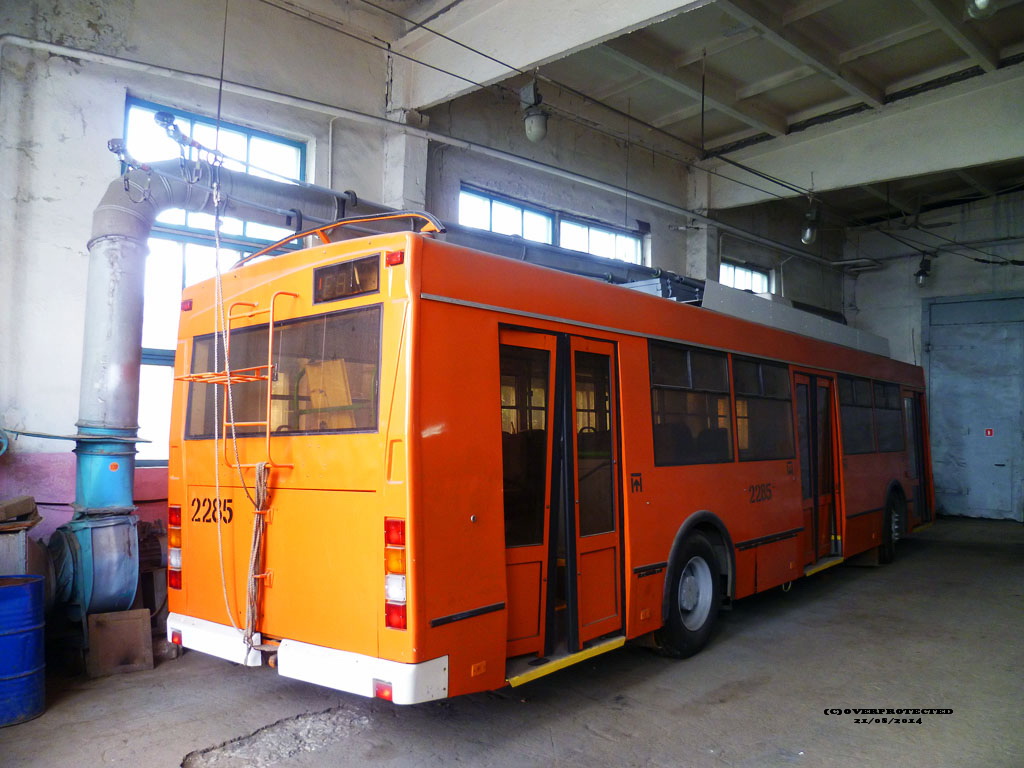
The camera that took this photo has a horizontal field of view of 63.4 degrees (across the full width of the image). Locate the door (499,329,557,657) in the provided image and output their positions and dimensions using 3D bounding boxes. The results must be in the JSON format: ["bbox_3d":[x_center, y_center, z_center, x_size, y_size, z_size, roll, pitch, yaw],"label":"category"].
[{"bbox_3d":[0.043,0.678,5.190,0.600,2.020,0.060,3,-6,-42],"label":"door"}]

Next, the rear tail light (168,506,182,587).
[{"bbox_3d":[-2.342,1.147,5.830,0.180,0.580,0.060,-4,-6,38],"label":"rear tail light"}]

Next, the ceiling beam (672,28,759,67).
[{"bbox_3d":[2.643,-4.368,10.671,0.110,0.130,1.280,4,-6,-44],"label":"ceiling beam"}]

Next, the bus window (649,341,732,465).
[{"bbox_3d":[1.524,0.186,7.014,0.050,1.000,1.460,-6,-7,38],"label":"bus window"}]

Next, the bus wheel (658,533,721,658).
[{"bbox_3d":[1.397,1.749,6.966,0.330,0.960,0.960,-4,-6,38],"label":"bus wheel"}]

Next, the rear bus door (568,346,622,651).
[{"bbox_3d":[0.556,0.719,5.772,0.050,2.040,0.590,-4,-6,38],"label":"rear bus door"}]

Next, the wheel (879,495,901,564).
[{"bbox_3d":[5.263,2.042,11.712,0.300,0.960,0.960,-4,-6,38],"label":"wheel"}]

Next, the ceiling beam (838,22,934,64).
[{"bbox_3d":[4.820,-4.437,10.694,0.110,0.130,1.280,4,-6,-44],"label":"ceiling beam"}]

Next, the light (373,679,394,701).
[{"bbox_3d":[-0.671,1.645,4.457,0.130,0.085,0.050,-4,-6,38],"label":"light"}]

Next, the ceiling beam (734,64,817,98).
[{"bbox_3d":[3.717,-4.289,11.698,0.110,0.130,1.280,4,-6,-44],"label":"ceiling beam"}]

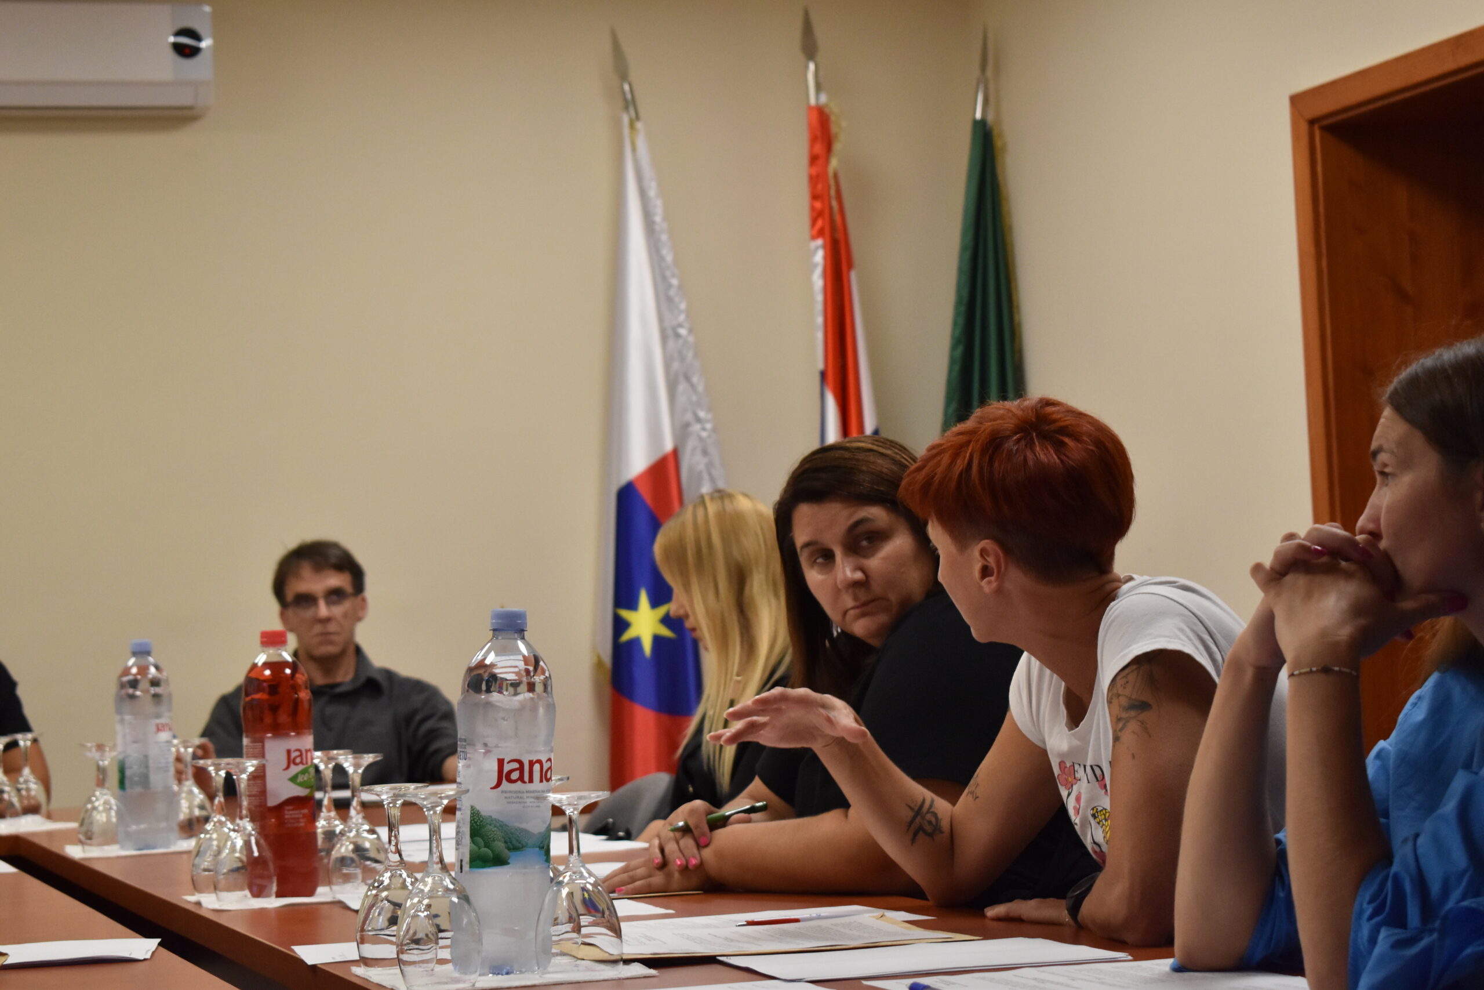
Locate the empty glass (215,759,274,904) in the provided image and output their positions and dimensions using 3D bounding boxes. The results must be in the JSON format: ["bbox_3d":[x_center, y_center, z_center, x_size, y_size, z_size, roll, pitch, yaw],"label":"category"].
[{"bbox_3d":[-0.602,0.405,4.088,0.073,0.168,0.073,-1,-3,-18],"label":"empty glass"}]

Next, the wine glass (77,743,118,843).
[{"bbox_3d":[-0.986,0.466,5.212,0.076,0.163,0.076,-2,-2,-11],"label":"wine glass"}]

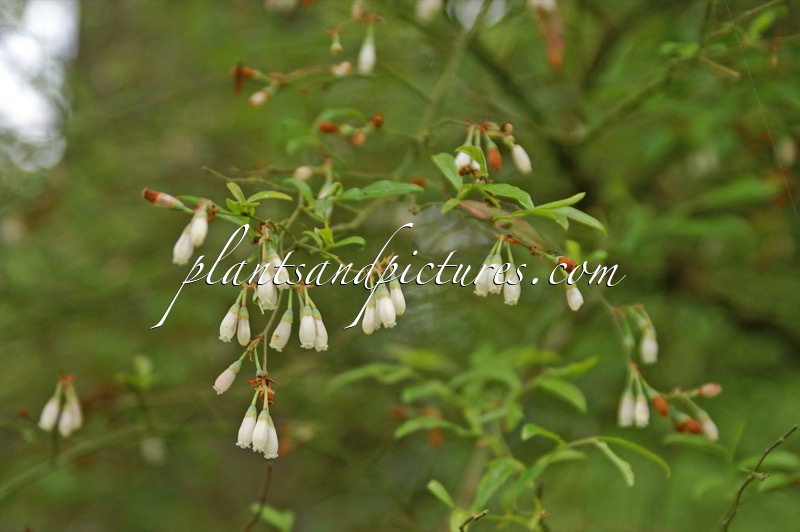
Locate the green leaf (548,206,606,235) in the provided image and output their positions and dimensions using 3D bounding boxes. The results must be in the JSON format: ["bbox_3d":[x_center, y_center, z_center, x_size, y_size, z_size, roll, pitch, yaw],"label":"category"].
[{"bbox_3d":[0.054,-0.014,0.600,0.018,0.003,0.006,21,30,-2],"label":"green leaf"}]

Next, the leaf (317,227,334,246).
[{"bbox_3d":[-0.018,-0.007,0.490,0.004,0.005,0.004,-14,0,0],"label":"leaf"}]

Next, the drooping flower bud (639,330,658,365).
[{"bbox_3d":[0.076,0.025,0.610,0.005,0.011,0.005,-2,0,0],"label":"drooping flower bud"}]

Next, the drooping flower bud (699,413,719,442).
[{"bbox_3d":[0.100,0.052,0.650,0.004,0.009,0.004,-27,0,0],"label":"drooping flower bud"}]

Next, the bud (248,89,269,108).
[{"bbox_3d":[-0.043,-0.051,0.610,0.006,0.004,0.004,-40,0,-12],"label":"bud"}]

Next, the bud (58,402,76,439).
[{"bbox_3d":[-0.094,0.044,0.565,0.004,0.010,0.004,7,0,0],"label":"bud"}]

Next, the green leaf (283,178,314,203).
[{"bbox_3d":[-0.026,-0.019,0.505,0.009,0.003,0.004,37,0,0],"label":"green leaf"}]

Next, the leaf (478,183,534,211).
[{"bbox_3d":[0.029,-0.019,0.550,0.017,0.004,0.007,24,31,12],"label":"leaf"}]

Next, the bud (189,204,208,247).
[{"bbox_3d":[-0.060,-0.012,0.600,0.004,0.013,0.004,12,0,0],"label":"bud"}]

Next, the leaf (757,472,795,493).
[{"bbox_3d":[0.128,0.074,0.680,0.014,0.003,0.005,-21,45,-12],"label":"leaf"}]

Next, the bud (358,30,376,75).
[{"bbox_3d":[-0.011,-0.070,0.650,0.005,0.015,0.005,5,0,0],"label":"bud"}]

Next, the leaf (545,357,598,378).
[{"bbox_3d":[0.055,0.033,0.640,0.018,0.003,0.005,-18,33,-11],"label":"leaf"}]

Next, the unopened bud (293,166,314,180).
[{"bbox_3d":[-0.031,-0.030,0.640,0.007,0.004,0.004,-20,0,-12],"label":"unopened bud"}]

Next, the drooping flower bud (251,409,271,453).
[{"bbox_3d":[-0.034,0.040,0.490,0.004,0.011,0.004,8,0,0],"label":"drooping flower bud"}]

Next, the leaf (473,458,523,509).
[{"bbox_3d":[0.030,0.067,0.620,0.007,0.018,0.004,29,-12,34],"label":"leaf"}]

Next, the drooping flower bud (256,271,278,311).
[{"bbox_3d":[-0.030,0.005,0.450,0.004,0.009,0.004,-7,0,0],"label":"drooping flower bud"}]

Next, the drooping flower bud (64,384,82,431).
[{"bbox_3d":[-0.106,0.046,0.650,0.005,0.015,0.005,-10,0,0],"label":"drooping flower bud"}]

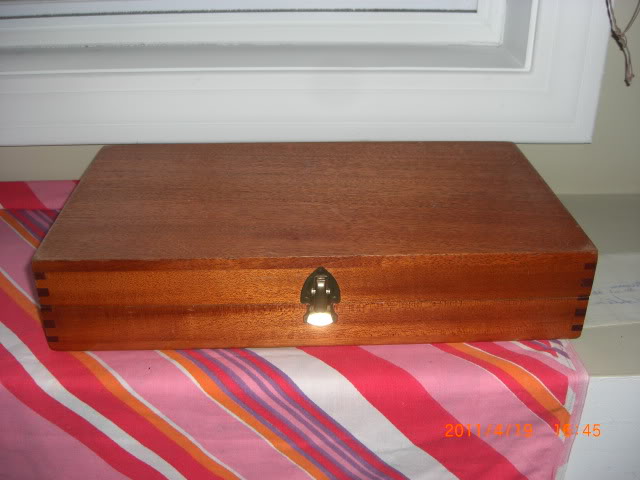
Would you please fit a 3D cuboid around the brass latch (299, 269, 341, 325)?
[{"bbox_3d":[0.001,0.041,0.493,0.029,0.048,0.010,-1,29,-2],"label":"brass latch"}]

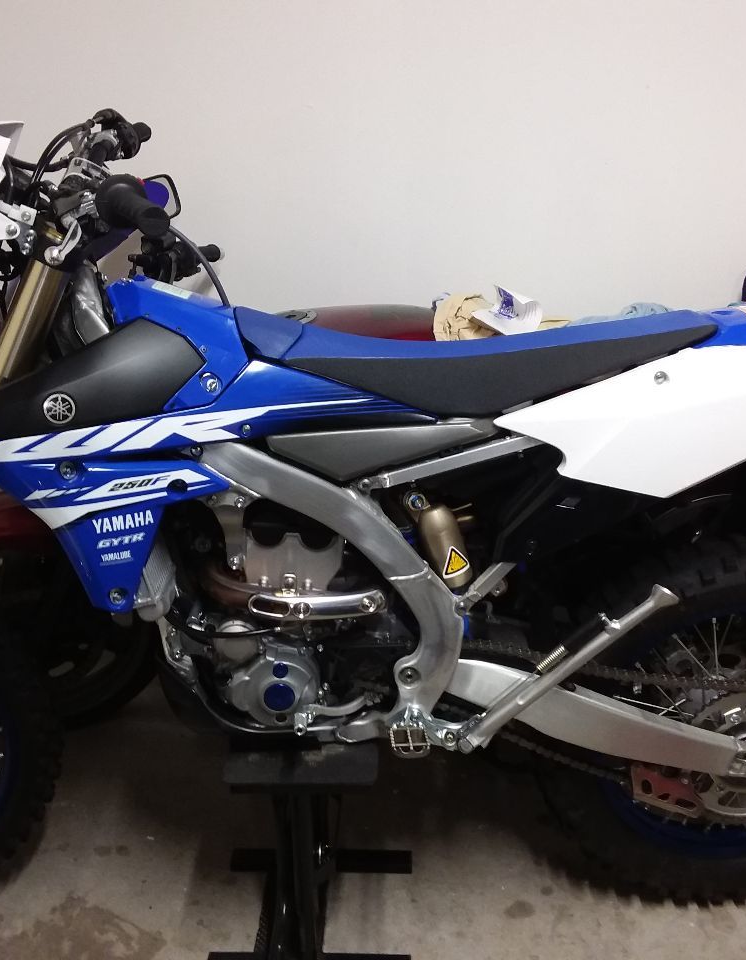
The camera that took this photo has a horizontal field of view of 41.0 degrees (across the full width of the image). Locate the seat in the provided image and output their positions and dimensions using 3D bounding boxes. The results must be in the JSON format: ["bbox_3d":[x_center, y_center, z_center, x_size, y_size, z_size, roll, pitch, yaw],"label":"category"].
[{"bbox_3d":[0.140,-0.186,1.446,0.670,0.152,0.225,-1,19,-1],"label":"seat"}]

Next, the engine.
[{"bbox_3d":[-0.138,0.177,1.561,0.365,0.375,0.300,-1,19,-1],"label":"engine"}]

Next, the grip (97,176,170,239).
[{"bbox_3d":[-0.253,-0.288,1.067,0.056,0.056,0.122,-12,30,-27],"label":"grip"}]

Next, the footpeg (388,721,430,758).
[{"bbox_3d":[0.050,0.373,1.431,0.057,0.038,0.088,-1,19,-1],"label":"footpeg"}]

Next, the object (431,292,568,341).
[{"bbox_3d":[0.255,-0.317,2.012,0.260,0.120,0.180,-1,22,0],"label":"object"}]

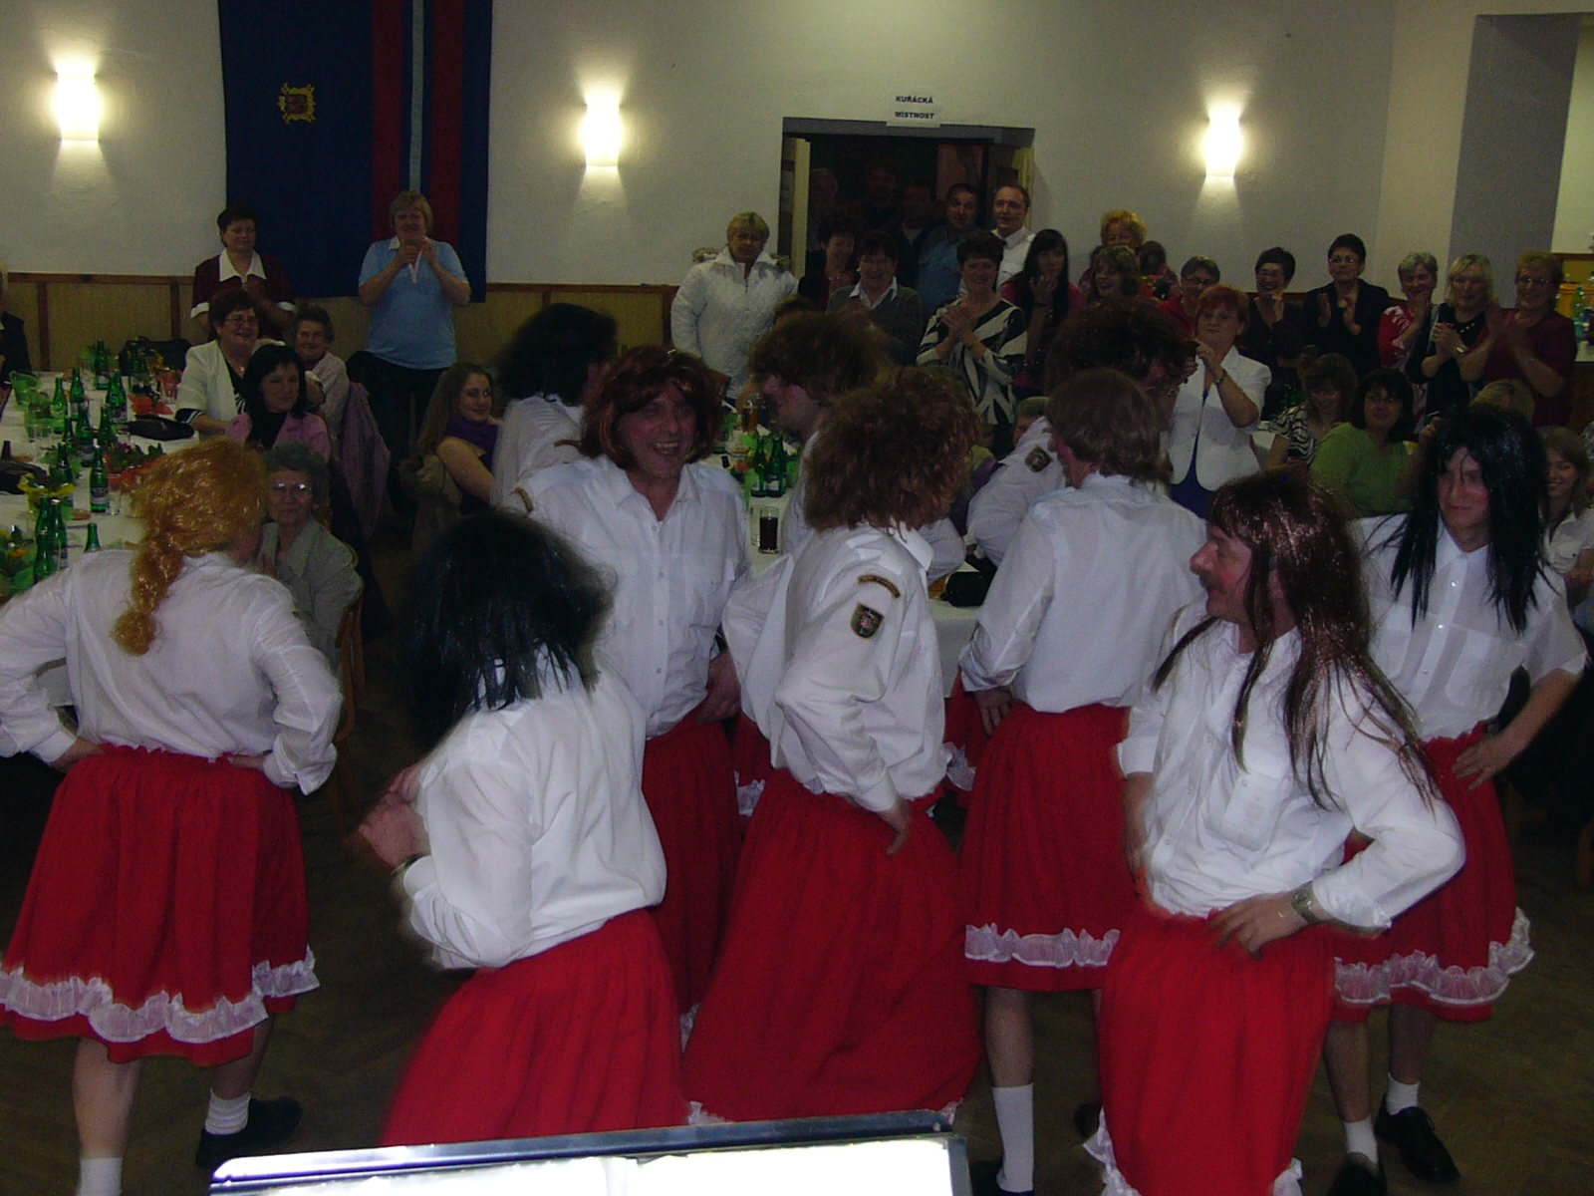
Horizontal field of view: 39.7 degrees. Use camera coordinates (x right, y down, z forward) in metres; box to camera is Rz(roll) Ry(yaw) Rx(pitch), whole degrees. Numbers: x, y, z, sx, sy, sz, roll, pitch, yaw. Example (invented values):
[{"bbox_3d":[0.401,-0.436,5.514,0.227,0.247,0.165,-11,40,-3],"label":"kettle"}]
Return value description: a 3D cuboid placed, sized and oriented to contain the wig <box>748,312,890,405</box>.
[{"bbox_3d":[0.060,-0.587,5.500,0.330,0.250,0.280,-7,12,12],"label":"wig"}]

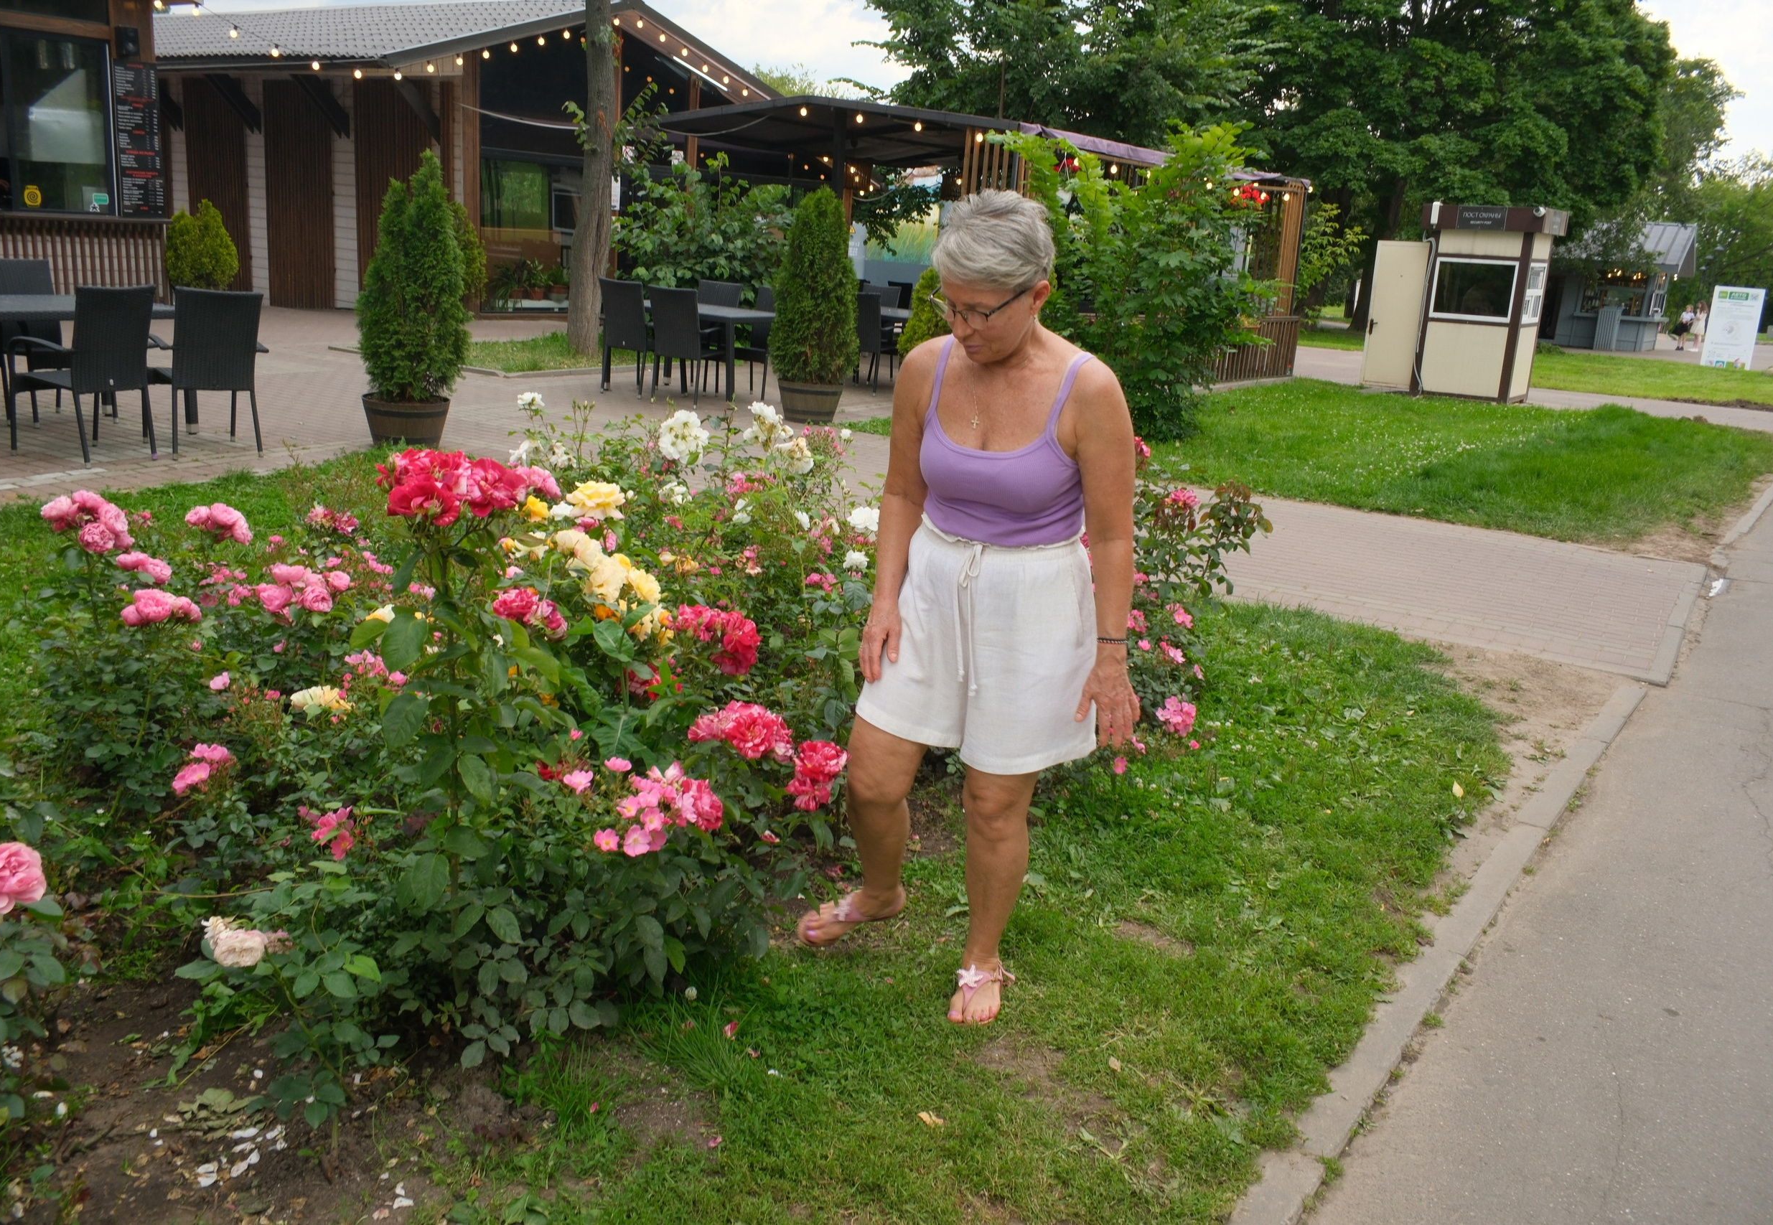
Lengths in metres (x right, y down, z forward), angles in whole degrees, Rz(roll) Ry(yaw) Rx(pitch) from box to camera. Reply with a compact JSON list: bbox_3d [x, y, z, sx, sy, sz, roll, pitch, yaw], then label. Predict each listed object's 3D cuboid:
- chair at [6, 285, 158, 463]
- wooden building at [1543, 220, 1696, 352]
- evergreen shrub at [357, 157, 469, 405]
[{"bbox_3d":[-4.424,-1.326,7.588,0.610,0.930,0.560,11,16,27],"label":"chair"},{"bbox_3d":[24.388,-11.104,46.754,4.600,4.160,4.500,14,17,33],"label":"wooden building"},{"bbox_3d":[-2.950,-2.081,8.593,0.677,1.498,0.677,4,14,0],"label":"evergreen shrub"}]

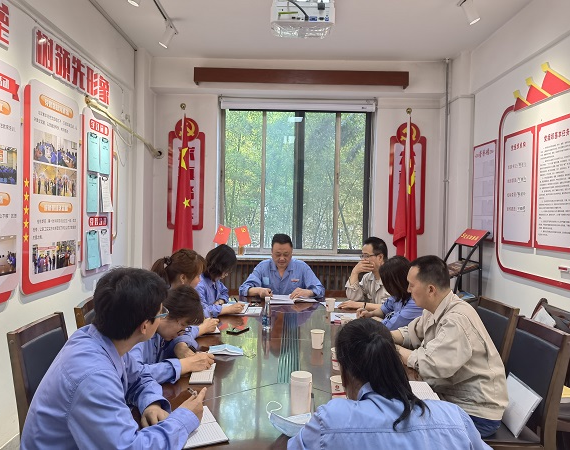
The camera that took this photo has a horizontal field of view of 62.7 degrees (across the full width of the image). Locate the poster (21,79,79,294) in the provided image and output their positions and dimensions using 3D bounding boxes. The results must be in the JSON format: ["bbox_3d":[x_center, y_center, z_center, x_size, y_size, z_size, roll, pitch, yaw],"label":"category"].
[{"bbox_3d":[-1.547,-0.246,3.127,0.040,1.312,0.713,1,1,1],"label":"poster"}]

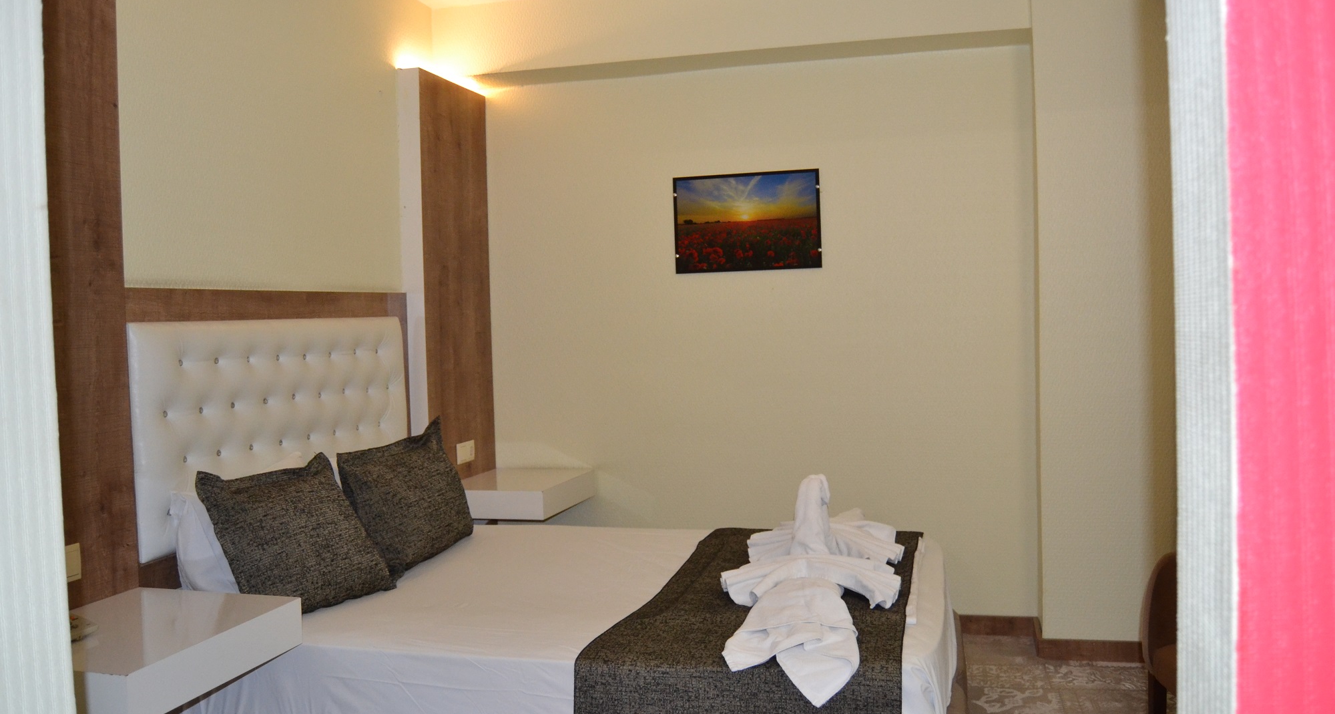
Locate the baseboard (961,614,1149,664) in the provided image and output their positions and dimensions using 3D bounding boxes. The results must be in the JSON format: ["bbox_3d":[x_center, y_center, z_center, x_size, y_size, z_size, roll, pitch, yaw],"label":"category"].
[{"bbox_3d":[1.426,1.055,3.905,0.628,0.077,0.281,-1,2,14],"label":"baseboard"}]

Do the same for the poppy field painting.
[{"bbox_3d":[0.321,-0.549,4.242,0.602,0.399,0.023,-1,2,14],"label":"poppy field painting"}]

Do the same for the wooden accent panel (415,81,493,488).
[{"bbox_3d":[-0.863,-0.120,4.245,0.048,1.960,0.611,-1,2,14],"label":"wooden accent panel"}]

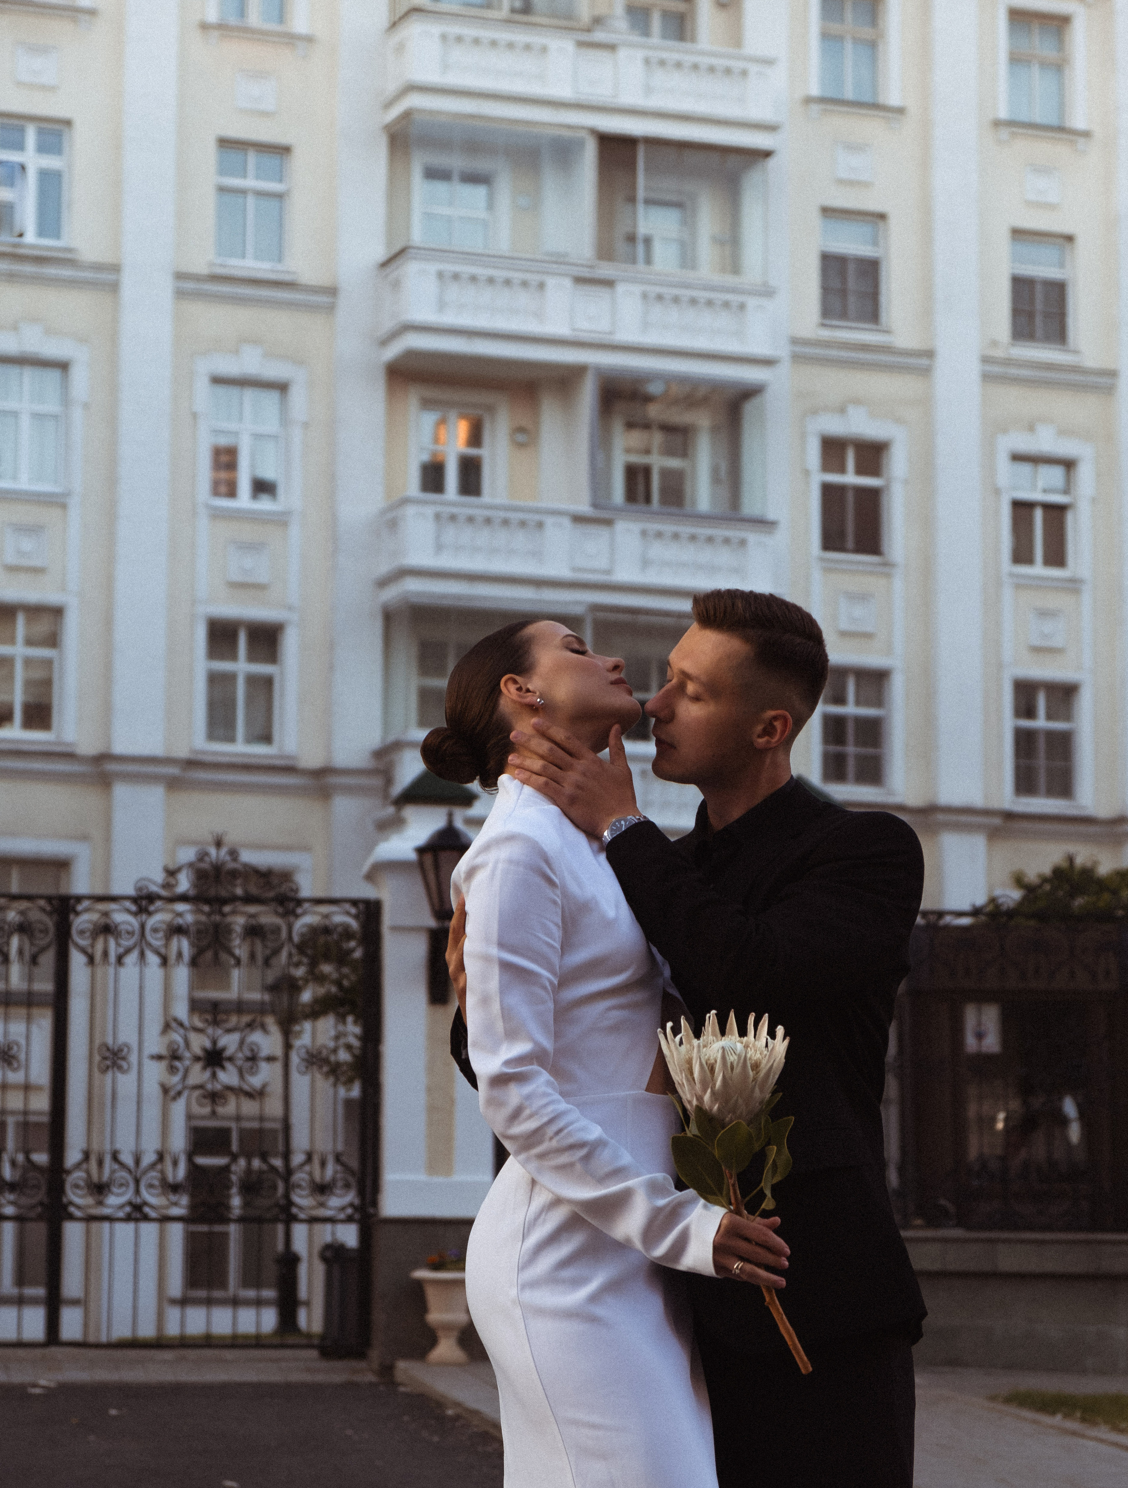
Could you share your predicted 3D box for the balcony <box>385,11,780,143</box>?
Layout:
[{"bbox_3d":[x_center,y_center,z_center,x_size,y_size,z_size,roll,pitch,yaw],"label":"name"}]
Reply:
[{"bbox_3d":[0.233,-8.843,50.474,5.360,1.350,1.100,3,-8,-22],"label":"balcony"}]

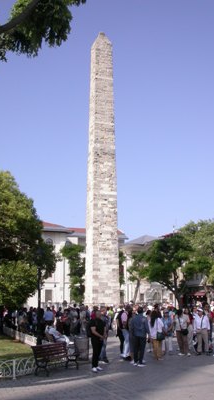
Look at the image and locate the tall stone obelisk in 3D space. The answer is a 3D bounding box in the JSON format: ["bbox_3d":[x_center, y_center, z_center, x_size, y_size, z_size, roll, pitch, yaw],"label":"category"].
[{"bbox_3d":[-0.473,-3.236,44.246,2.800,30.750,2.800,4,-14,-18],"label":"tall stone obelisk"}]

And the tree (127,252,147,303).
[{"bbox_3d":[3.519,9.409,48.125,2.530,7.310,2.400,0,-13,0],"label":"tree"}]

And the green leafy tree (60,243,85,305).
[{"bbox_3d":[-4.133,9.927,54.176,3.450,9.160,3.280,0,-13,0],"label":"green leafy tree"}]

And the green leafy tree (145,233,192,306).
[{"bbox_3d":[5.606,7.046,39.434,4.660,7.870,4.430,0,-13,0],"label":"green leafy tree"}]

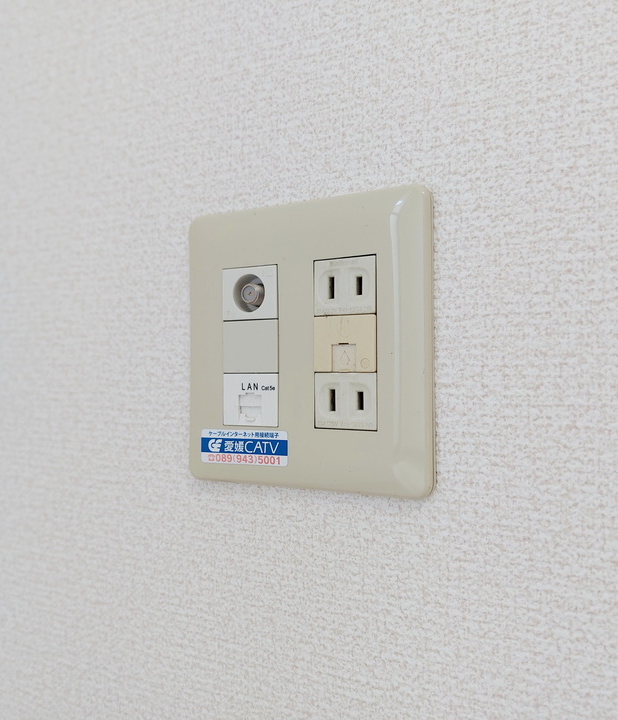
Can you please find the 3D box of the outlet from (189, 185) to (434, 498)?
[{"bbox_3d":[-0.004,-0.006,0.277,0.116,0.120,0.009,-1,-1,29],"label":"outlet"}]

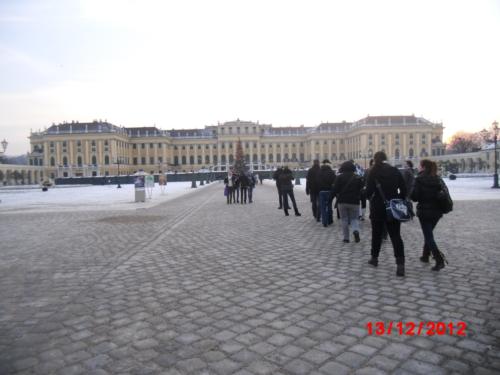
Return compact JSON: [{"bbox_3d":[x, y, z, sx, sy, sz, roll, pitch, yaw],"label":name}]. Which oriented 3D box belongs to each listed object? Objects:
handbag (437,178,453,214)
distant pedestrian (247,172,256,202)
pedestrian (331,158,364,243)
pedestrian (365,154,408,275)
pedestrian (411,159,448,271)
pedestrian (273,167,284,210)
[{"bbox_3d":[2.900,0.149,5.800,0.170,0.450,0.300,0,2,30],"label":"handbag"},{"bbox_3d":[0.080,-0.047,20.800,0.550,1.660,0.380,-1,2,-11],"label":"distant pedestrian"},{"bbox_3d":[2.071,0.304,8.200,0.600,1.680,0.480,-1,2,-6],"label":"pedestrian"},{"bbox_3d":[2.002,0.354,5.720,0.560,1.760,0.550,-1,2,-9],"label":"pedestrian"},{"bbox_3d":[2.756,0.398,5.934,0.500,1.640,0.420,-2,3,-20],"label":"pedestrian"},{"bbox_3d":[1.288,0.028,16.200,0.660,1.760,0.450,-1,2,-3],"label":"pedestrian"}]

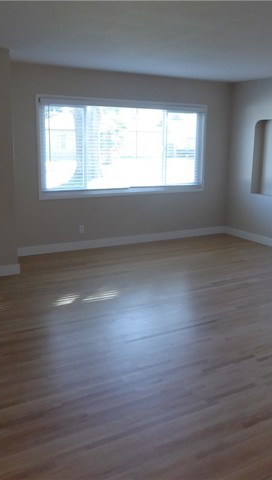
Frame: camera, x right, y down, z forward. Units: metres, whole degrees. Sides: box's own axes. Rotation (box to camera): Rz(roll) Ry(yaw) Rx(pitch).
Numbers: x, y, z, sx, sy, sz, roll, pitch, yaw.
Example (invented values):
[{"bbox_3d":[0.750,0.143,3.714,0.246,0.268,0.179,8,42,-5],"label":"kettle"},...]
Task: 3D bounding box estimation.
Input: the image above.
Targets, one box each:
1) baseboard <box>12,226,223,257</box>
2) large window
[{"bbox_3d":[-0.090,0.006,6.987,3.683,0.117,0.020,-6,15,-30],"label":"baseboard"},{"bbox_3d":[-0.105,-1.325,6.712,2.751,1.333,0.100,-6,15,-30],"label":"large window"}]

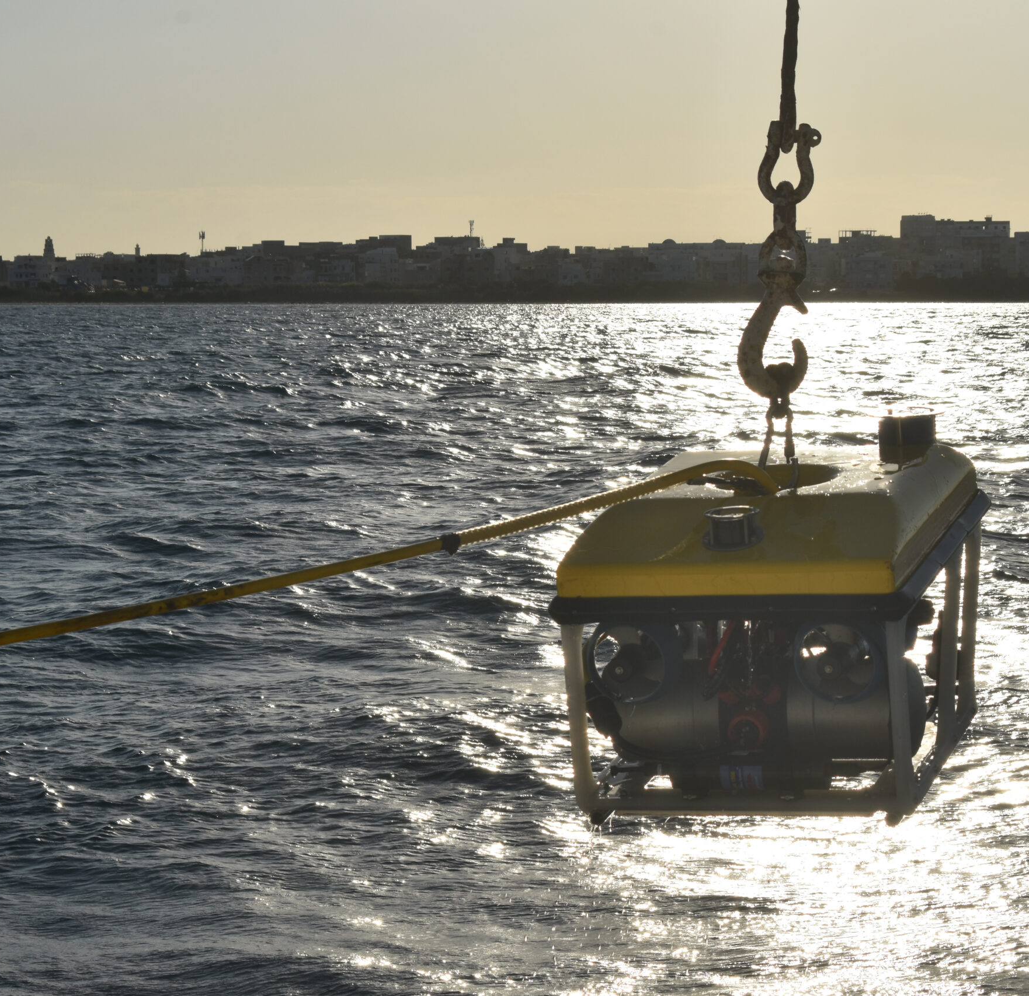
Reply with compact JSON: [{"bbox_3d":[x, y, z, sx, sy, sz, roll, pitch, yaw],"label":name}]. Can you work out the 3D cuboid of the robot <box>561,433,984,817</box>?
[{"bbox_3d":[0.475,0.194,6.017,0.606,0.574,0.851,-1,12,18],"label":"robot"}]

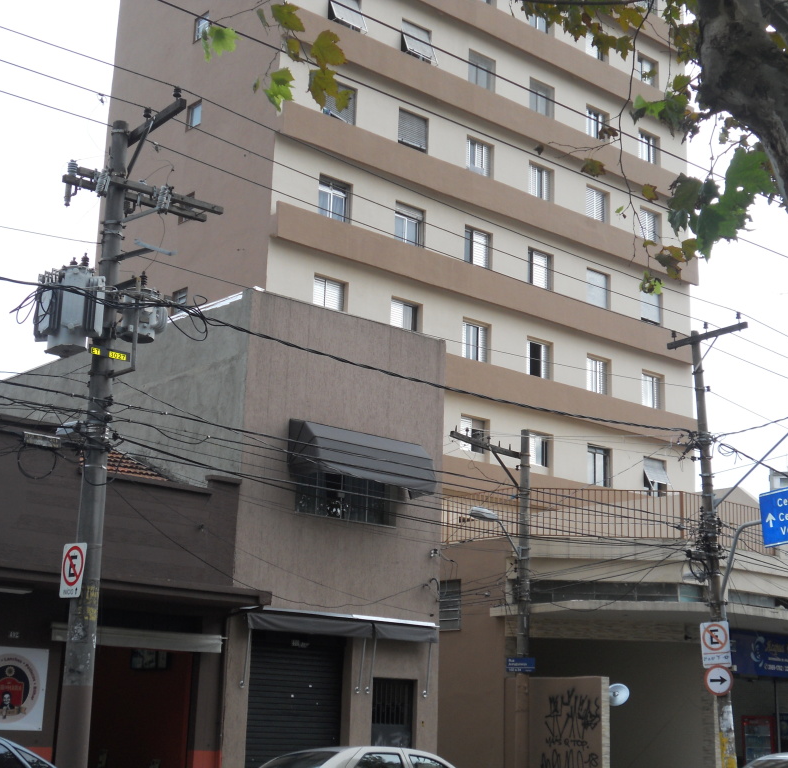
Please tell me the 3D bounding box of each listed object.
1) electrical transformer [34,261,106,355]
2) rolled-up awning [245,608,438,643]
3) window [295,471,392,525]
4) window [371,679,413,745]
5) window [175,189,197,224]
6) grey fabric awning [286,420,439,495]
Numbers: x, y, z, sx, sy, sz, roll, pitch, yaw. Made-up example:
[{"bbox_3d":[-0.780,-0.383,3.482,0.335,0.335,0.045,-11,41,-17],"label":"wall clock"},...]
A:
[{"bbox_3d":[-3.588,-0.865,15.001,0.580,1.020,0.720,14,-18,-40],"label":"electrical transformer"},{"bbox_3d":[-0.722,3.665,20.549,3.750,0.340,0.280,14,-18,-40],"label":"rolled-up awning"},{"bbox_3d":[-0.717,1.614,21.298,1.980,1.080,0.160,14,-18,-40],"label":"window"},{"bbox_3d":[0.019,5.134,21.235,0.900,1.040,0.120,14,-18,-40],"label":"window"},{"bbox_3d":[-5.785,-4.953,38.378,0.140,0.820,0.760,14,-18,-40],"label":"window"},{"bbox_3d":[-0.442,1.131,21.037,2.380,0.900,0.760,14,-18,-40],"label":"grey fabric awning"}]

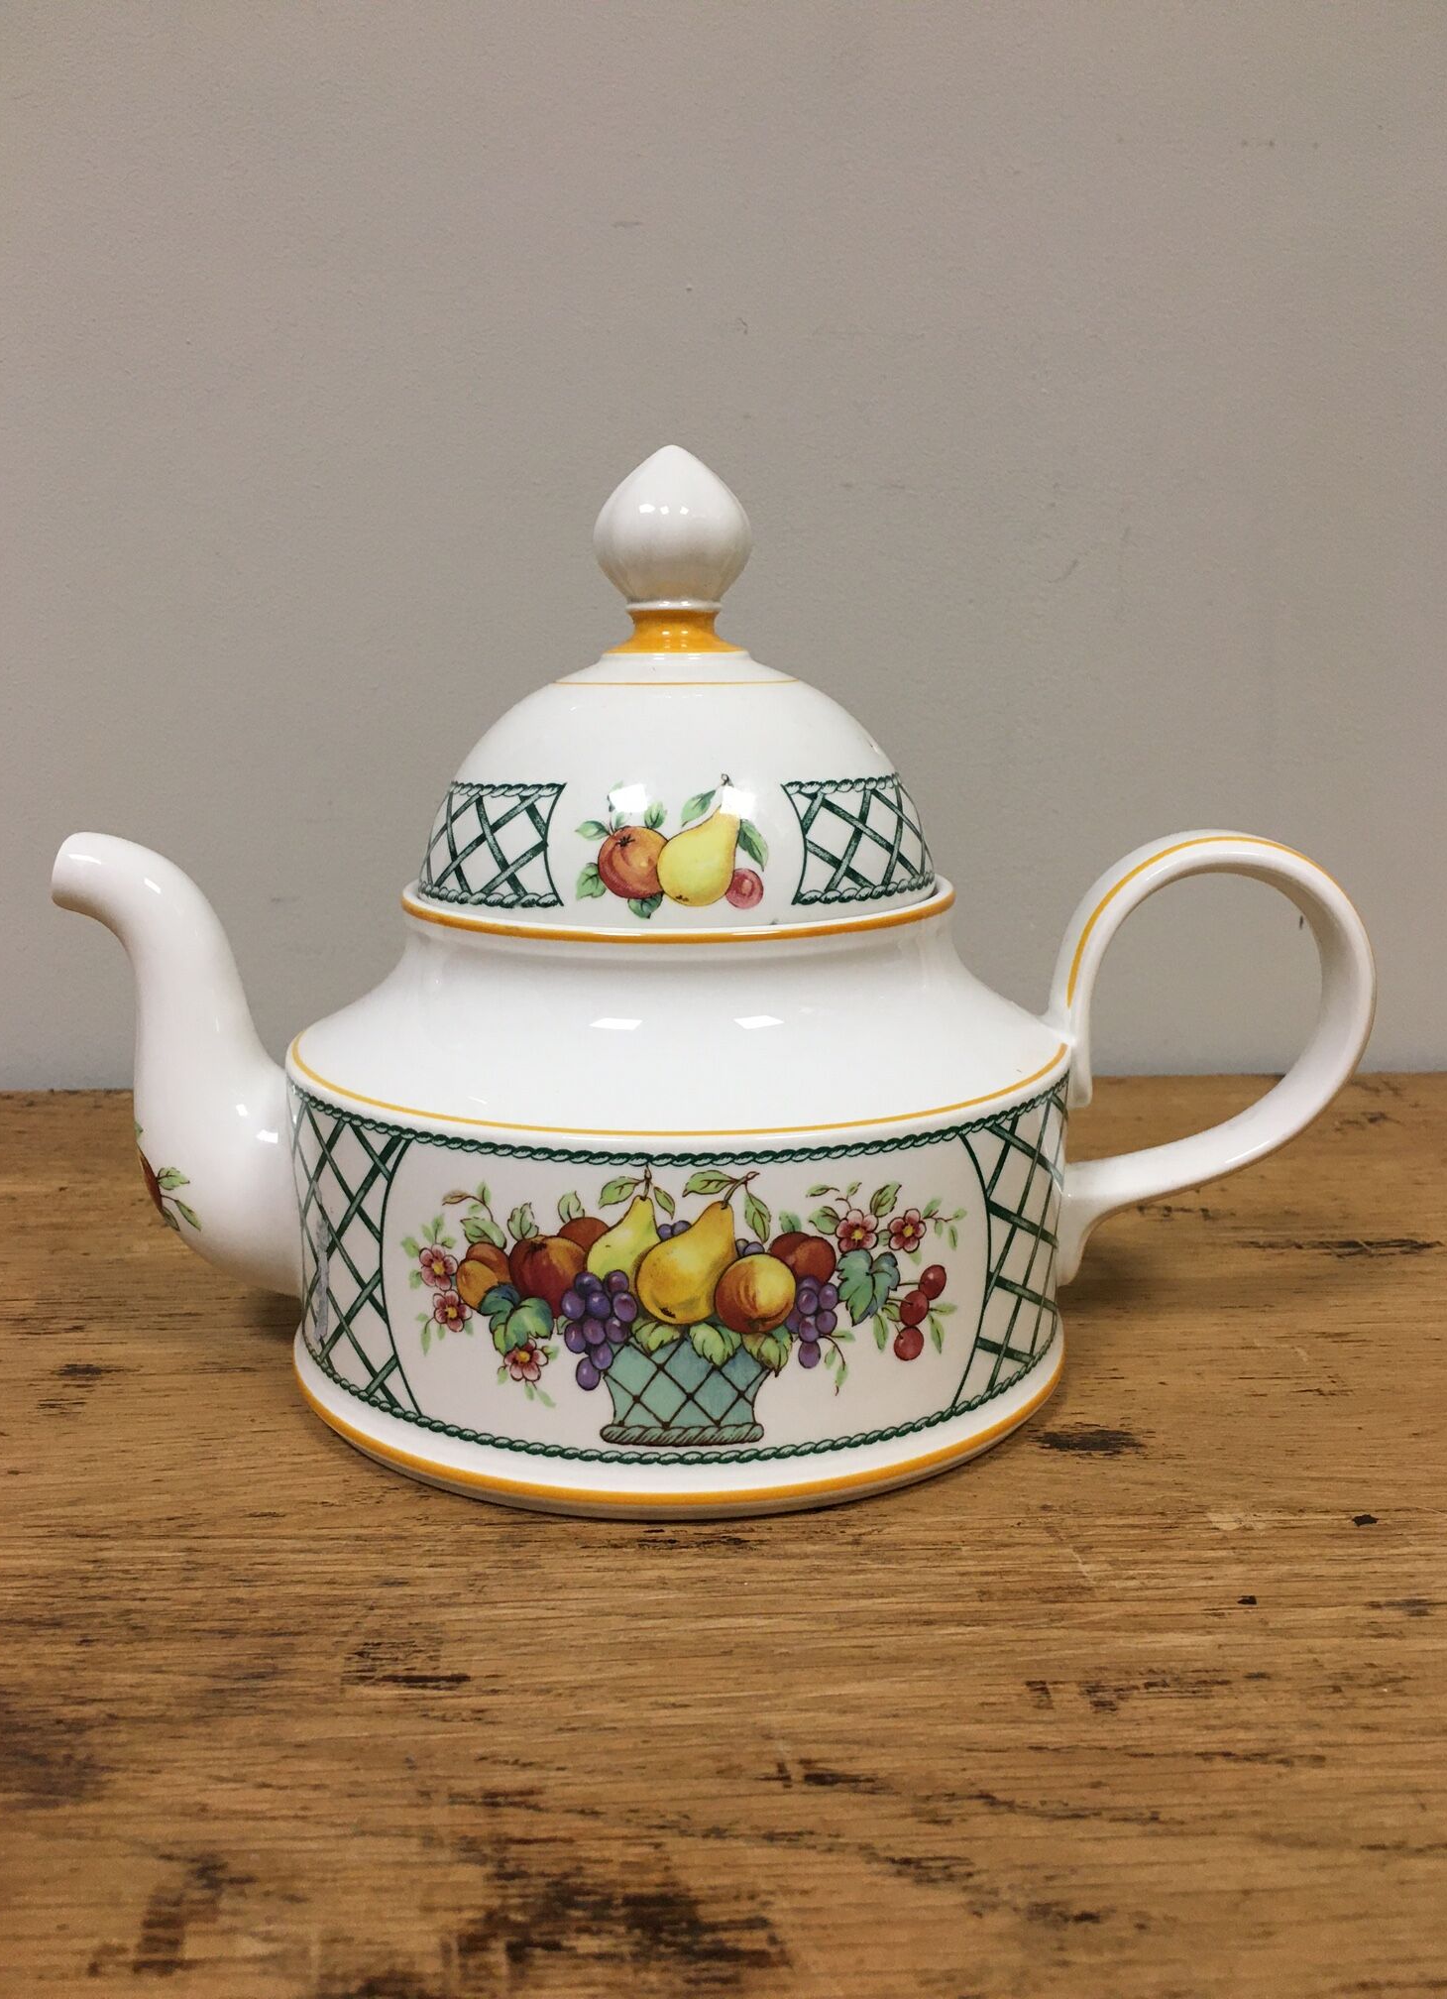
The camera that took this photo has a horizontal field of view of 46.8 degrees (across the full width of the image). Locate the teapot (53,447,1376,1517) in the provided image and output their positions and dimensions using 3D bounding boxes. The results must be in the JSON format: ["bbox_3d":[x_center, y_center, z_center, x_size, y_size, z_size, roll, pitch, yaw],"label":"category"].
[{"bbox_3d":[-0.002,-0.017,0.333,0.259,0.176,0.159,0,12,-1],"label":"teapot"}]

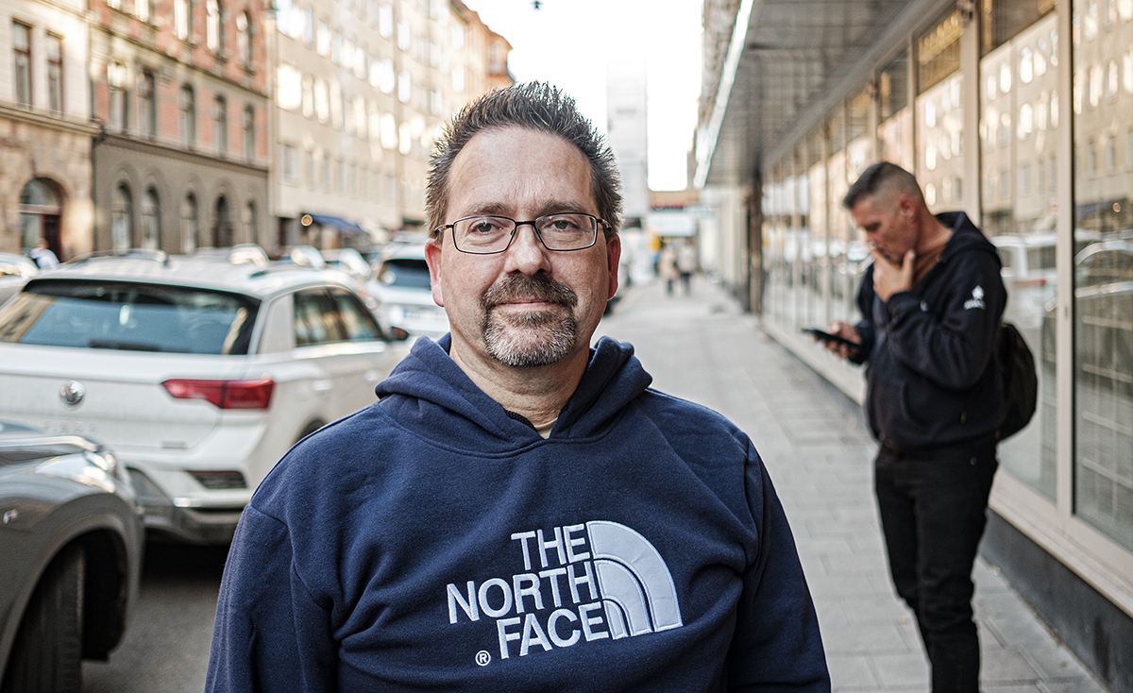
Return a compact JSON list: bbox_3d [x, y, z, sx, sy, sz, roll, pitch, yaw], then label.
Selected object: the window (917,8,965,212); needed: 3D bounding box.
[{"bbox_3d":[2.150,-0.700,6.350,0.120,2.500,1.180,0,4,5],"label":"window"}]

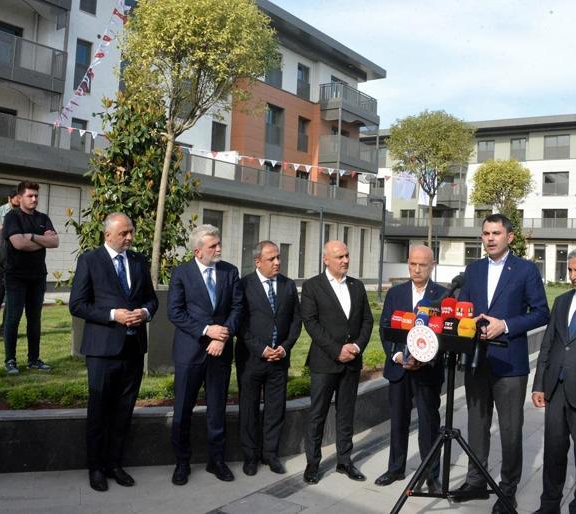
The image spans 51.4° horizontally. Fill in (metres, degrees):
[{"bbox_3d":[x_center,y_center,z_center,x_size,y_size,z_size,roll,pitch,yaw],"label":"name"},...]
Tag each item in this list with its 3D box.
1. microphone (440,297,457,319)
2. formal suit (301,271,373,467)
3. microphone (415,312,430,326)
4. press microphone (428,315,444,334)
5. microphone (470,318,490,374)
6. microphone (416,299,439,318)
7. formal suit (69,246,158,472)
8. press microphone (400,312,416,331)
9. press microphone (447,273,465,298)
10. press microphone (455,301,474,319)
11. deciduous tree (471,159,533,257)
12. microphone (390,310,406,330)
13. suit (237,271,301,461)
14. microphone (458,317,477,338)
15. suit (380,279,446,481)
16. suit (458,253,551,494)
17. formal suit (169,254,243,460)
[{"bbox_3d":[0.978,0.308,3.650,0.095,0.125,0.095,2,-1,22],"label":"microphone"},{"bbox_3d":[0.351,0.795,4.250,0.530,1.410,0.360,2,-1,-19],"label":"formal suit"},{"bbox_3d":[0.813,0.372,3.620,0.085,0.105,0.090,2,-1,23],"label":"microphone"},{"bbox_3d":[0.854,0.391,3.470,0.090,0.120,0.090,2,0,21],"label":"press microphone"},{"bbox_3d":[1.144,0.535,3.580,0.075,0.310,0.085,8,-6,24],"label":"microphone"},{"bbox_3d":[0.827,0.305,3.550,0.120,0.130,0.110,2,0,21],"label":"microphone"},{"bbox_3d":[-1.121,0.659,3.850,0.560,1.440,0.380,2,0,-40],"label":"formal suit"},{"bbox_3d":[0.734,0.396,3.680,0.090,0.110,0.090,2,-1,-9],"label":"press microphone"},{"bbox_3d":[0.982,0.172,3.500,0.070,0.180,0.070,13,-25,17],"label":"press microphone"},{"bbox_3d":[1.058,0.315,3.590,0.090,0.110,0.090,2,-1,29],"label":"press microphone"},{"bbox_3d":[5.858,-1.081,16.400,1.700,3.250,1.700,2,-1,37],"label":"deciduous tree"},{"bbox_3d":[0.661,0.382,3.600,0.090,0.115,0.090,2,0,21],"label":"microphone"},{"bbox_3d":[-0.136,0.779,4.300,0.500,1.350,0.340,2,0,-25],"label":"suit"},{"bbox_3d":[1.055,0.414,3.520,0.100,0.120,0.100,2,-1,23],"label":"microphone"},{"bbox_3d":[0.883,0.855,4.180,0.520,1.430,0.360,2,-1,14],"label":"suit"},{"bbox_3d":[1.385,0.755,3.850,0.560,1.560,0.380,2,0,42],"label":"suit"},{"bbox_3d":[-0.571,0.724,4.150,0.540,1.430,0.360,2,-1,-25],"label":"formal suit"}]

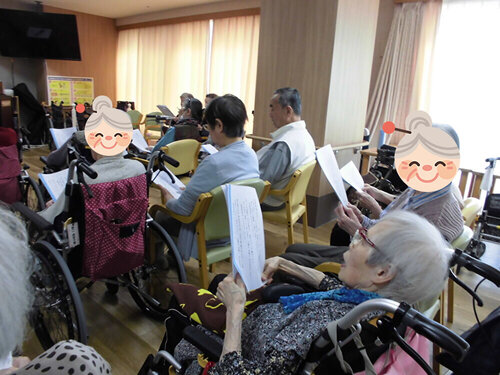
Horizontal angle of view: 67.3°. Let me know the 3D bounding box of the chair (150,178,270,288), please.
[{"bbox_3d":[-0.235,0.294,2.249,0.530,0.750,0.550,-11,20,-44],"label":"chair"}]

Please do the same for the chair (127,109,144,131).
[{"bbox_3d":[-2.407,-1.107,7.165,0.550,0.750,0.530,13,17,32],"label":"chair"}]

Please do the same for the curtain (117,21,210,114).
[{"bbox_3d":[-1.834,-1.910,7.299,2.848,2.240,0.150,16,19,39],"label":"curtain"}]

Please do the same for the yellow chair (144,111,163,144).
[{"bbox_3d":[-1.892,-1.022,6.955,0.550,0.750,0.530,13,17,32],"label":"yellow chair"}]

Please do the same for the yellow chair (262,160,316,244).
[{"bbox_3d":[0.179,0.157,2.871,0.550,0.750,0.530,10,16,24],"label":"yellow chair"}]

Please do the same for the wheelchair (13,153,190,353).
[{"bbox_3d":[-0.853,0.249,1.922,1.000,0.930,0.620,14,18,35],"label":"wheelchair"}]

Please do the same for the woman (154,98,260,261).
[{"bbox_3d":[-0.276,0.062,2.236,0.760,1.200,0.480,16,19,41],"label":"woman"}]

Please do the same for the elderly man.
[{"bbox_3d":[0.103,-0.106,2.849,0.780,1.260,0.500,10,16,24],"label":"elderly man"}]

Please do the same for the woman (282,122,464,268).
[{"bbox_3d":[0.437,0.304,1.521,0.720,1.170,0.500,11,16,26],"label":"woman"}]

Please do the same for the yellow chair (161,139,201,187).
[{"bbox_3d":[-0.803,-0.076,3.548,0.550,0.750,0.530,12,17,29],"label":"yellow chair"}]

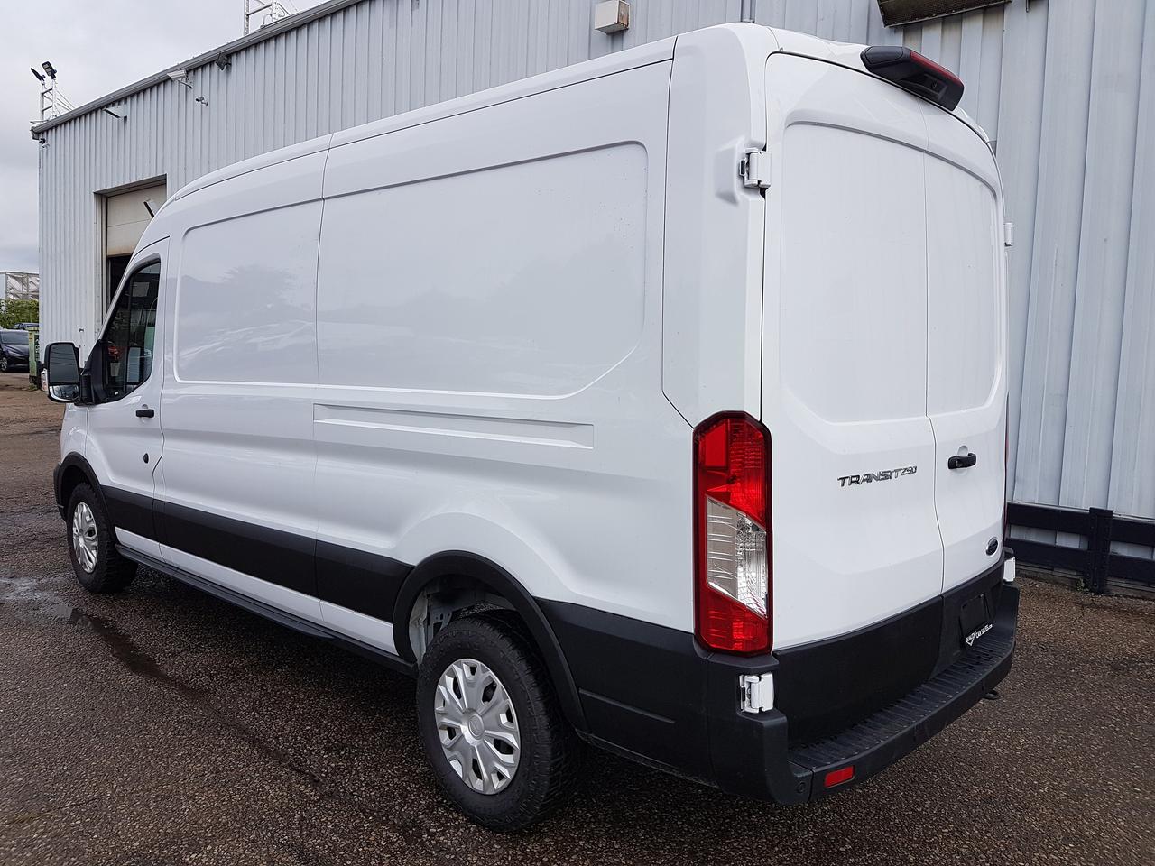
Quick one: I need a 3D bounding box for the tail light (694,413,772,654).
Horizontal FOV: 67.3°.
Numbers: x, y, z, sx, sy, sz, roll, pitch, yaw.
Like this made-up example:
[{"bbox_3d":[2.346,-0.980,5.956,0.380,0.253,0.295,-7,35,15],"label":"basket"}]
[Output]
[{"bbox_3d":[0.378,0.246,2.070,0.115,0.560,0.160,-4,7,-38],"label":"tail light"}]

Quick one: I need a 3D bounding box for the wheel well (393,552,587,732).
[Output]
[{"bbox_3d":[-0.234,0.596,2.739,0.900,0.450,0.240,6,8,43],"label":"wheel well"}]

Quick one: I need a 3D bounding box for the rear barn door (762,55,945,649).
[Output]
[{"bbox_3d":[0.733,-0.198,2.377,0.930,1.550,0.140,-5,3,-44],"label":"rear barn door"}]

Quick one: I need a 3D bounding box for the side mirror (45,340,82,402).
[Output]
[{"bbox_3d":[-2.883,-0.350,4.864,0.140,0.335,0.180,5,7,38],"label":"side mirror"}]

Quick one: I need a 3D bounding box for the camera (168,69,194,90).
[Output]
[{"bbox_3d":[-6.202,-5.540,13.552,0.440,0.280,0.200,-2,6,-32],"label":"camera"}]

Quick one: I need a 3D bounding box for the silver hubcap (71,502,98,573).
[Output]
[{"bbox_3d":[-3.042,0.647,5.383,0.438,0.438,0.070,6,8,43],"label":"silver hubcap"}]

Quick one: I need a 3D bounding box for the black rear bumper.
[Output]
[{"bbox_3d":[0.914,0.639,2.922,0.820,0.430,2.030,6,8,43],"label":"black rear bumper"}]

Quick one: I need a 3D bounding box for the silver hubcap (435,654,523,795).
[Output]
[{"bbox_3d":[-0.325,0.948,2.816,0.438,0.438,0.070,6,8,43],"label":"silver hubcap"}]

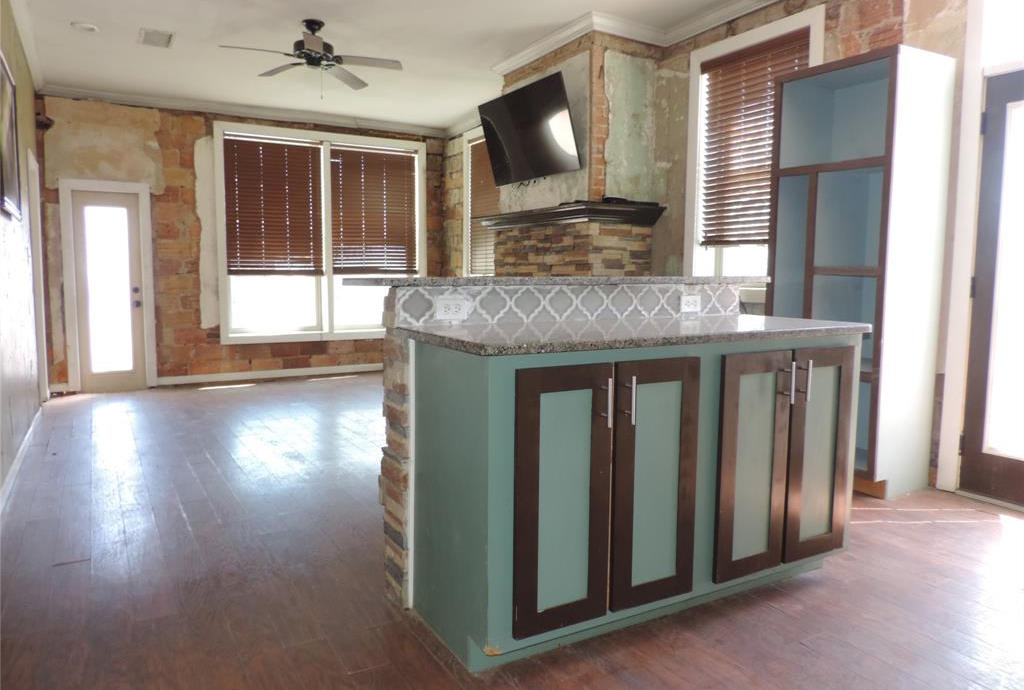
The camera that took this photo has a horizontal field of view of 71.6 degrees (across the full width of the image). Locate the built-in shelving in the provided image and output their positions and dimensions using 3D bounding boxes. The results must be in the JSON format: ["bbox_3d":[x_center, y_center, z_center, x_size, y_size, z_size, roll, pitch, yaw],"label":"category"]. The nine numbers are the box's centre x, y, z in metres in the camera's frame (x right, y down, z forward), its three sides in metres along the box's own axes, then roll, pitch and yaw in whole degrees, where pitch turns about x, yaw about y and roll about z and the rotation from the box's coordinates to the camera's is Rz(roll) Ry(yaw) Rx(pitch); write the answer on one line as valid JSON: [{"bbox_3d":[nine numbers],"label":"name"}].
[{"bbox_3d":[1.819,-0.350,3.820,0.482,2.182,0.707,-3,7,-30],"label":"built-in shelving"}]

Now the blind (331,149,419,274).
[{"bbox_3d":[-1.615,-1.574,8.396,1.044,1.458,0.060,-3,7,-30],"label":"blind"}]

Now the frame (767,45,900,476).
[{"bbox_3d":[1.631,-0.393,3.706,0.045,2.075,0.707,-3,7,-30],"label":"frame"}]

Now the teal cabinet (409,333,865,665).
[{"bbox_3d":[0.470,0.420,2.465,1.521,0.909,0.560,-3,7,-29],"label":"teal cabinet"}]

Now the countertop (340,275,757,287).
[{"bbox_3d":[0.250,-0.258,2.864,1.747,0.030,0.448,-3,7,-29],"label":"countertop"}]

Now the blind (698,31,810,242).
[{"bbox_3d":[1.600,-1.327,4.767,0.060,1.299,0.902,-3,7,-30],"label":"blind"}]

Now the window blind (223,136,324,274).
[{"bbox_3d":[-2.605,-1.517,7.827,1.038,1.466,0.060,-3,7,-30],"label":"window blind"}]

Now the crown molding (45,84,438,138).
[{"bbox_3d":[-2.586,-2.475,7.650,4.206,0.109,0.090,-3,7,-30],"label":"crown molding"}]

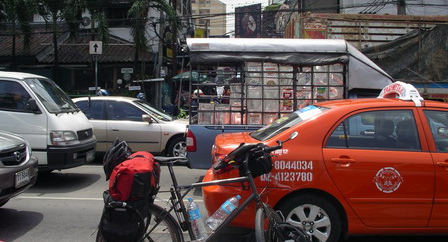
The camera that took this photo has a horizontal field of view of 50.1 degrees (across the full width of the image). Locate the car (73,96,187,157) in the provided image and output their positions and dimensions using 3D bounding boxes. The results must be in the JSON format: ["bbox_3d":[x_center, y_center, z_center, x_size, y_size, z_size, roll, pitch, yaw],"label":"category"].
[{"bbox_3d":[-2.330,0.141,11.476,4.650,1.420,1.750,0,3,3],"label":"car"}]

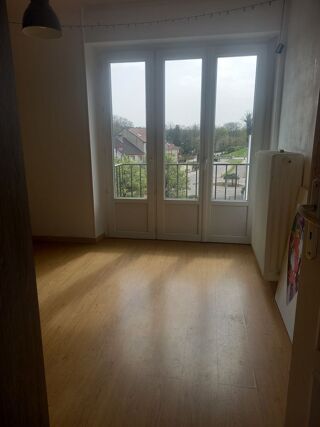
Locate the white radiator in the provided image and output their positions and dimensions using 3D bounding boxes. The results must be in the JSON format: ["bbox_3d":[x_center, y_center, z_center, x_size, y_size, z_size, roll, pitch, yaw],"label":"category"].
[{"bbox_3d":[1.103,-0.035,3.013,0.237,1.069,0.910,2,13,9],"label":"white radiator"}]

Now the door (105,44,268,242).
[{"bbox_3d":[0.234,-0.744,3.674,1.865,2.227,0.089,2,13,9],"label":"door"}]

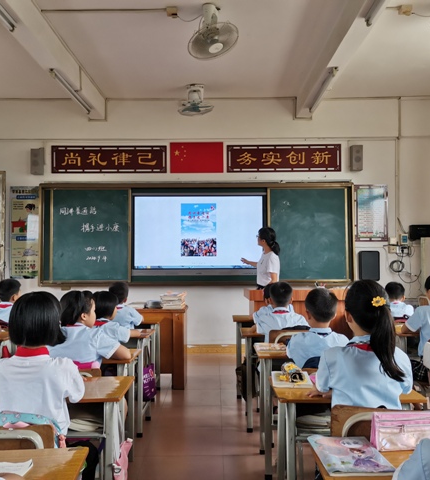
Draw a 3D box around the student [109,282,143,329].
[{"bbox_3d":[-0.782,0.880,4.001,0.380,1.070,0.550,0,-2,6],"label":"student"}]

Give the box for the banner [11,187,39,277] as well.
[{"bbox_3d":[-2.459,-0.102,6.249,0.425,1.190,0.015,0,-2,0],"label":"banner"}]

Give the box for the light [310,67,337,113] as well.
[{"bbox_3d":[1.136,-1.581,5.250,0.080,0.090,1.240,0,-2,0],"label":"light"}]

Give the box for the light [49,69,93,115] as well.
[{"bbox_3d":[-1.528,-1.556,5.181,0.070,0.100,1.240,0,-2,0],"label":"light"}]

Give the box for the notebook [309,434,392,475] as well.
[{"bbox_3d":[0.395,0.627,1.412,0.185,0.012,0.250,0,-2,-2],"label":"notebook"}]

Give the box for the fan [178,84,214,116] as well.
[{"bbox_3d":[-0.237,-1.686,5.839,0.430,0.370,0.430,0,-2,0],"label":"fan"}]

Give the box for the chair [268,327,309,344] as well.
[{"bbox_3d":[0.522,0.988,3.267,0.370,0.770,0.420,0,-2,0],"label":"chair"}]

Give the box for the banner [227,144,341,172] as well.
[{"bbox_3d":[0.901,-1.067,6.258,1.470,0.375,0.030,0,-2,0],"label":"banner"}]

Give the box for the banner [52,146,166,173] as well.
[{"bbox_3d":[-1.387,-1.048,6.329,1.500,0.370,0.030,0,-2,0],"label":"banner"}]

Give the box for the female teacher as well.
[{"bbox_3d":[0.540,0.659,5.603,0.460,1.620,0.460,0,-2,-12],"label":"female teacher"}]

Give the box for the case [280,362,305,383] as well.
[{"bbox_3d":[0.346,0.579,2.111,0.075,0.060,0.180,0,-2,0],"label":"case"}]

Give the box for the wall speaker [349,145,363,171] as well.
[{"bbox_3d":[1.830,-1.049,6.266,0.150,0.335,0.140,0,-2,0],"label":"wall speaker"}]

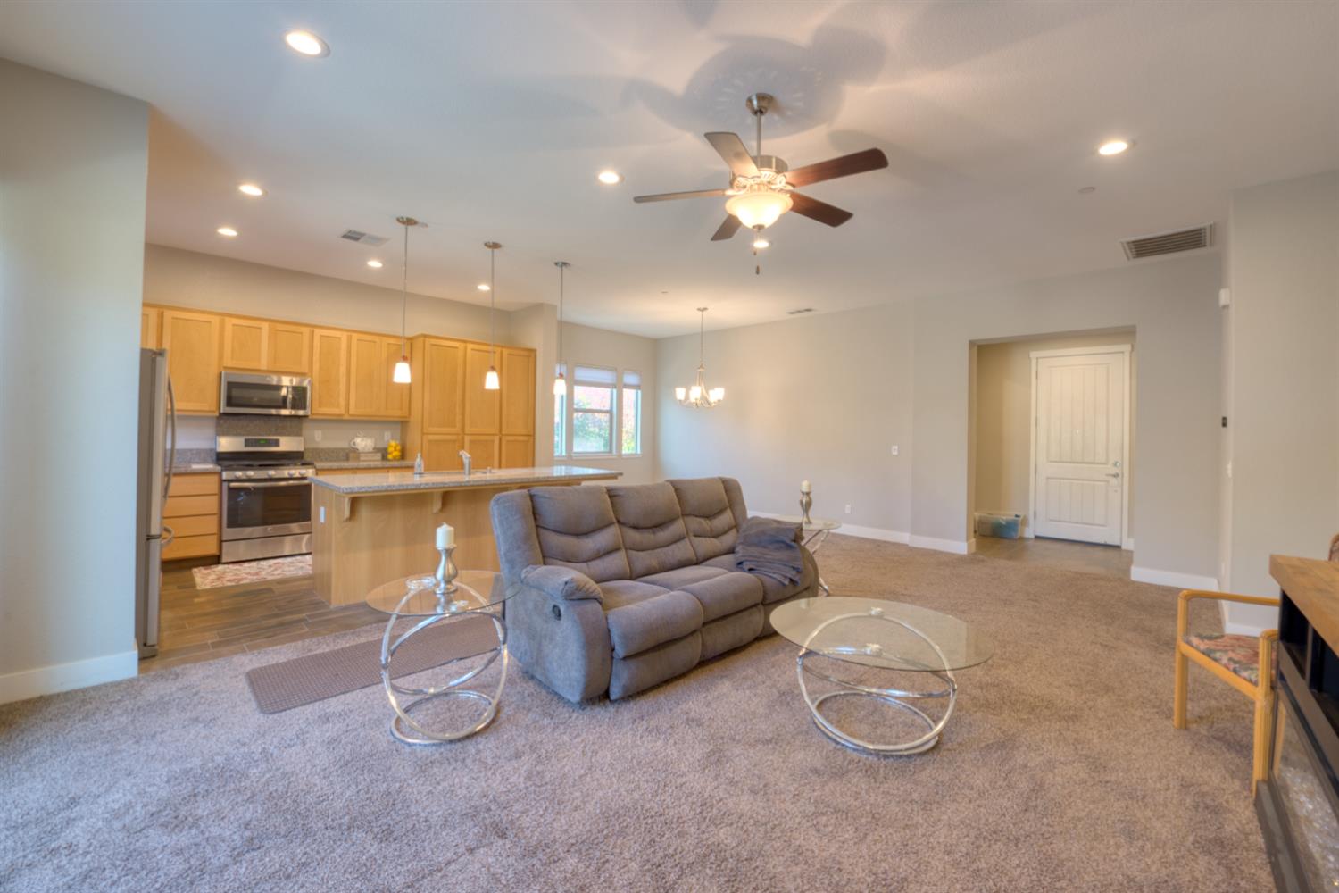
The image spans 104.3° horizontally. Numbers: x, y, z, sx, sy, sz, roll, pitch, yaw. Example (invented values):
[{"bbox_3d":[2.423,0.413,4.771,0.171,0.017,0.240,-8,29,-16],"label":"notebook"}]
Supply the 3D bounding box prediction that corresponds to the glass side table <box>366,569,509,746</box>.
[{"bbox_3d":[-1.002,0.942,2.347,0.650,0.590,0.650,1,1,0],"label":"glass side table"}]

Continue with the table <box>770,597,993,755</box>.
[{"bbox_3d":[0.912,1.020,2.321,0.900,0.435,0.900,1,1,45],"label":"table"}]

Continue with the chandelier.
[{"bbox_3d":[0.456,-1.236,7.254,0.680,1.360,0.680,1,1,0],"label":"chandelier"}]

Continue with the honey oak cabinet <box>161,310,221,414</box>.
[{"bbox_3d":[-4.662,-0.798,5.072,0.425,0.990,0.330,0,2,-44],"label":"honey oak cabinet"}]

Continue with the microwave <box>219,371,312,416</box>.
[{"bbox_3d":[-4.296,-0.540,5.533,0.410,0.410,0.755,1,1,45],"label":"microwave"}]

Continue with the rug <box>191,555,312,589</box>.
[{"bbox_3d":[-3.693,1.146,4.953,0.870,0.012,1.200,1,1,45],"label":"rug"}]

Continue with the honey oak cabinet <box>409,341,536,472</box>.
[{"bbox_3d":[-2.673,-0.106,7.016,0.650,2.490,1.540,1,1,45],"label":"honey oak cabinet"}]

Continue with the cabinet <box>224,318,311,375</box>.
[{"bbox_3d":[-4.237,-1.032,5.480,0.750,0.525,0.330,0,2,-44],"label":"cabinet"}]

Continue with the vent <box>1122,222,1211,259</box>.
[{"bbox_3d":[4.290,-1.728,4.487,0.720,0.030,0.550,0,2,-44],"label":"vent"}]

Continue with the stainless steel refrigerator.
[{"bbox_3d":[-3.438,0.303,3.017,0.910,1.750,0.850,1,1,45],"label":"stainless steel refrigerator"}]

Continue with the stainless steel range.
[{"bbox_3d":[-4.199,0.530,5.437,0.700,1.220,0.755,1,1,45],"label":"stainless steel range"}]

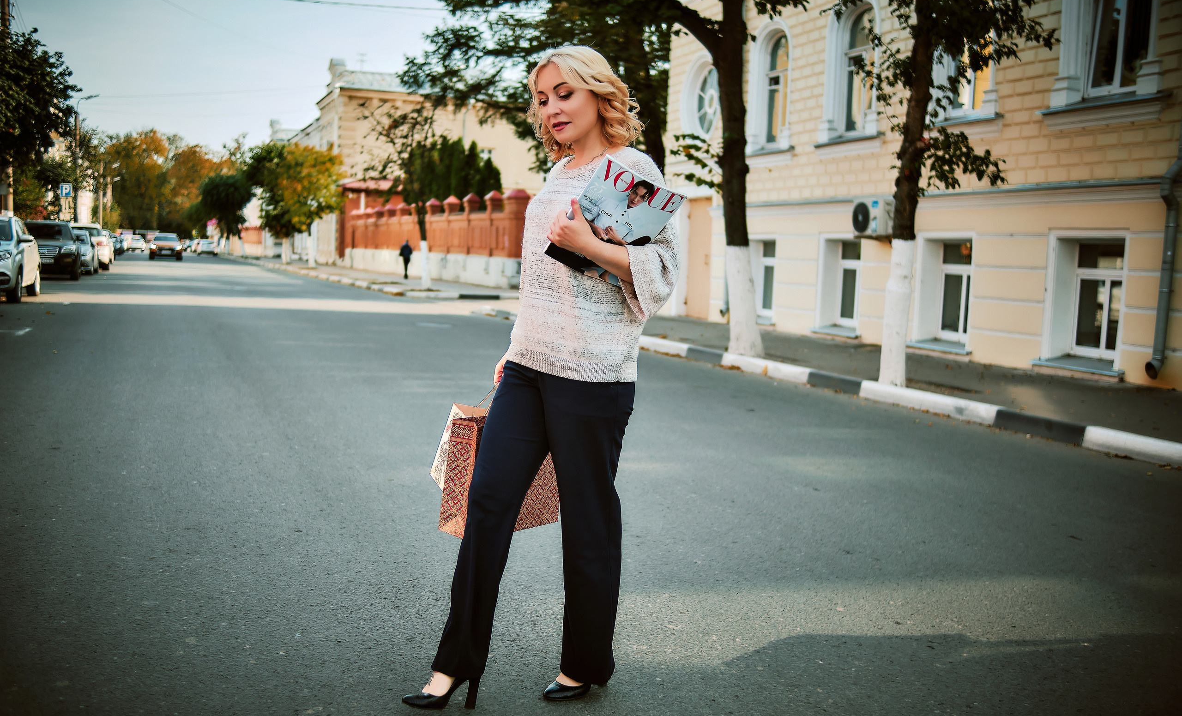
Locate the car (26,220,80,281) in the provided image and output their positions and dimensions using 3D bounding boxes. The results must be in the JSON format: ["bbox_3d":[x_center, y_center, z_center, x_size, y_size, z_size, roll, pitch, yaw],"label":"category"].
[{"bbox_3d":[-14.804,-3.008,31.233,1.820,1.670,4.400,1,5,-21],"label":"car"}]

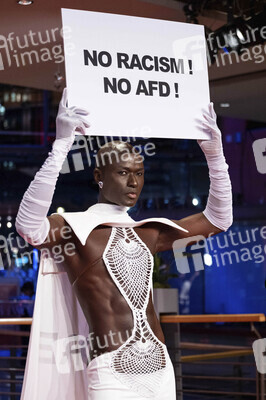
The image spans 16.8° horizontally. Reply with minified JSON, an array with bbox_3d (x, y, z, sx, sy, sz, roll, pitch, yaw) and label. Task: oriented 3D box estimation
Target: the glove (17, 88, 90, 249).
[{"bbox_3d":[-0.255,-0.104,2.940,0.320,0.520,0.220,0,0,-31],"label":"glove"}]

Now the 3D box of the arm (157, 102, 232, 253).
[{"bbox_3d":[0.222,-0.085,3.270,0.350,0.540,0.180,0,0,-31],"label":"arm"}]

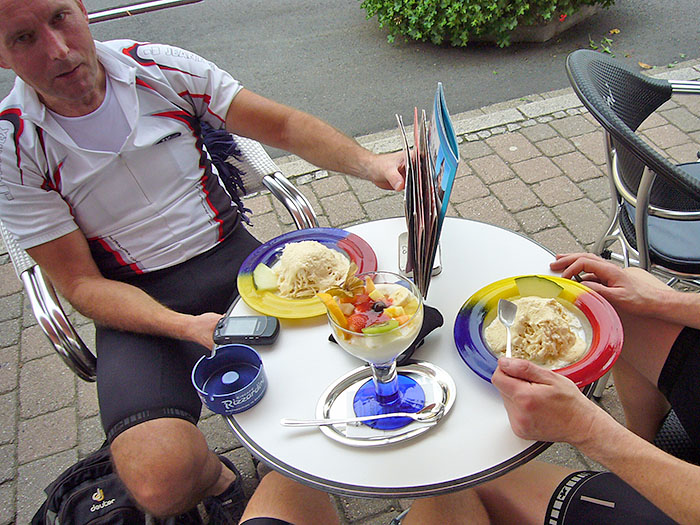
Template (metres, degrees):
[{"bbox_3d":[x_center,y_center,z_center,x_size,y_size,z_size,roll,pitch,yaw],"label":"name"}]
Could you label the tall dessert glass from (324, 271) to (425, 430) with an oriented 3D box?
[{"bbox_3d":[0.042,0.118,0.718,0.115,0.180,0.115,-11,37,0],"label":"tall dessert glass"}]

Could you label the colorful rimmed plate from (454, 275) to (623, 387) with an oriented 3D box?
[{"bbox_3d":[0.273,0.107,0.831,0.234,0.030,0.234,-7,37,6],"label":"colorful rimmed plate"}]

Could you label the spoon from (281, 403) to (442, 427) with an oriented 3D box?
[{"bbox_3d":[0.015,0.203,0.746,0.212,0.020,0.030,-5,37,2],"label":"spoon"}]

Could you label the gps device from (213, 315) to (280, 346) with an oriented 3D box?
[{"bbox_3d":[-0.172,0.115,0.947,0.107,0.030,0.056,-2,38,14],"label":"gps device"}]

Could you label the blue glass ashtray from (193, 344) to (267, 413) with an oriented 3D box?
[{"bbox_3d":[-0.174,0.172,0.833,0.101,0.042,0.101,-11,37,0],"label":"blue glass ashtray"}]

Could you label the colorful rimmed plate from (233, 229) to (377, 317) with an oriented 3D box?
[{"bbox_3d":[-0.075,0.020,0.988,0.244,0.030,0.244,-7,37,6],"label":"colorful rimmed plate"}]

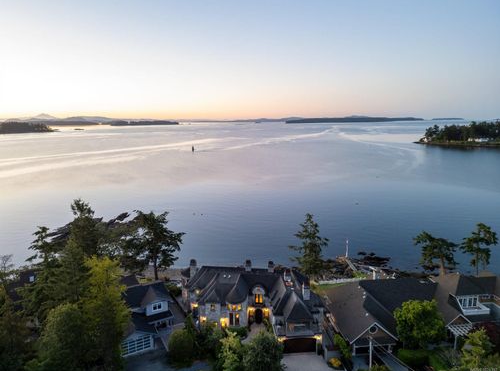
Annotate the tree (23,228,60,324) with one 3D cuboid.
[{"bbox_3d":[-37.537,15.463,62.418,7.500,16.600,7.500,0,11,0],"label":"tree"}]

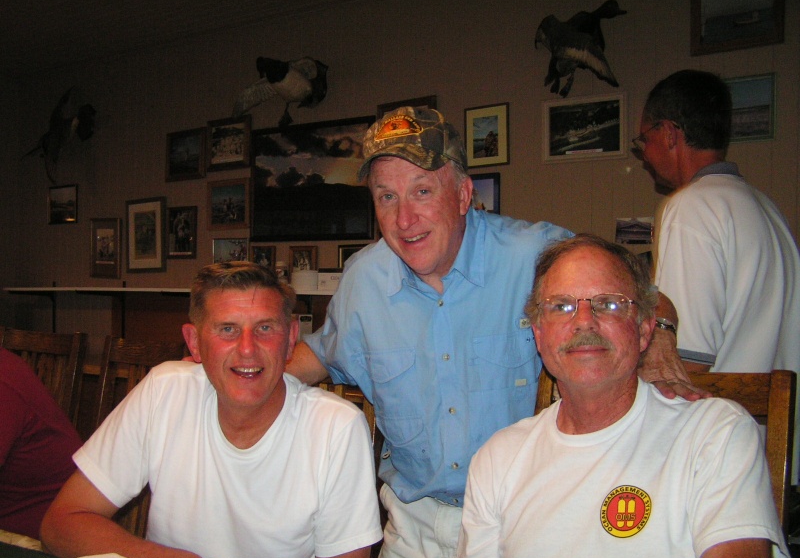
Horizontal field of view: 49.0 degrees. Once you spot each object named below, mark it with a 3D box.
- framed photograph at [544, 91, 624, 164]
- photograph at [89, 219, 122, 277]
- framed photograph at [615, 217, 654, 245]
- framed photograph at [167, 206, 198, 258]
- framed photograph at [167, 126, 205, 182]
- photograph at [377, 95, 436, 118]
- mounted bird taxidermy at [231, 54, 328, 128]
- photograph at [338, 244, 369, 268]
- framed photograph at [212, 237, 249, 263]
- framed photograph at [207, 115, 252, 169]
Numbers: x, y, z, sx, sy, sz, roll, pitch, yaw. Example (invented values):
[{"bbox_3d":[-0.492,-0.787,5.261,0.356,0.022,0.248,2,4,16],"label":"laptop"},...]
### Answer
[{"bbox_3d":[0.727,-0.586,3.457,0.355,0.243,0.025,0,0,36],"label":"framed photograph"},{"bbox_3d":[-1.770,-0.186,5.296,0.289,0.357,0.025,0,0,36],"label":"photograph"},{"bbox_3d":[0.899,-0.185,3.372,0.150,0.100,0.014,0,0,35],"label":"framed photograph"},{"bbox_3d":[-1.196,-0.253,4.817,0.237,0.285,0.022,0,0,35],"label":"framed photograph"},{"bbox_3d":[-1.172,-0.677,4.804,0.325,0.272,0.025,0,0,35],"label":"framed photograph"},{"bbox_3d":[0.028,-0.675,3.976,0.322,0.270,0.025,0,0,35],"label":"photograph"},{"bbox_3d":[-0.571,-0.896,4.198,0.420,0.320,0.360,0,0,12],"label":"mounted bird taxidermy"},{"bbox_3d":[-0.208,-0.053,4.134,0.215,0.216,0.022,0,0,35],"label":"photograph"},{"bbox_3d":[-0.886,-0.103,4.643,0.274,0.222,0.025,0,0,36],"label":"framed photograph"},{"bbox_3d":[-0.901,-0.709,4.617,0.322,0.273,0.025,0,0,35],"label":"framed photograph"}]

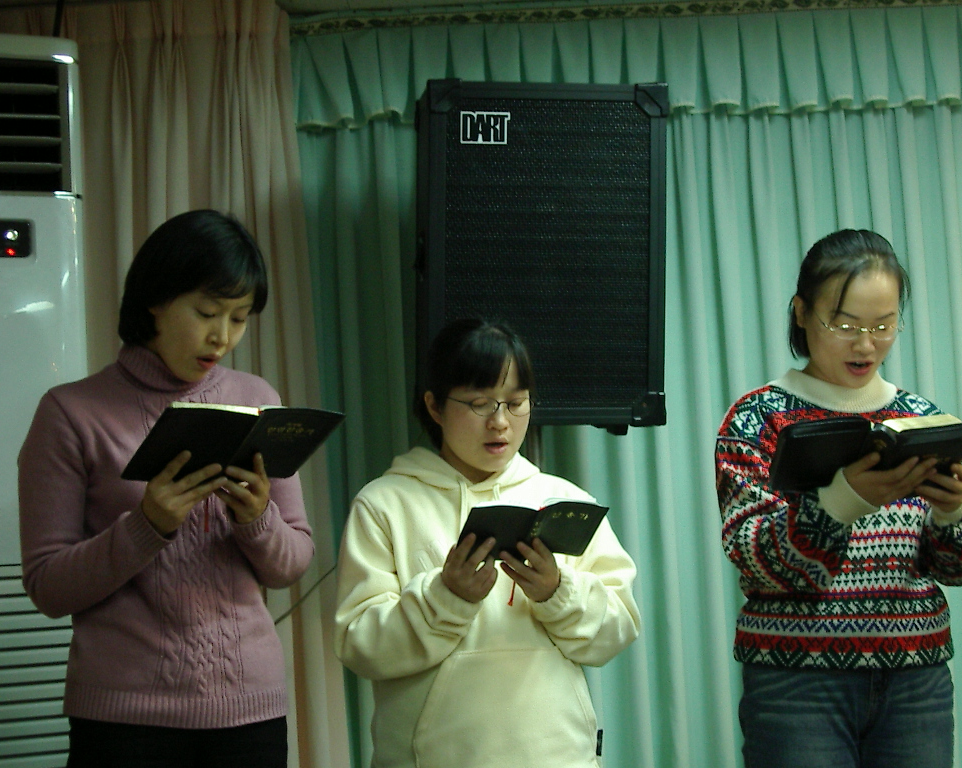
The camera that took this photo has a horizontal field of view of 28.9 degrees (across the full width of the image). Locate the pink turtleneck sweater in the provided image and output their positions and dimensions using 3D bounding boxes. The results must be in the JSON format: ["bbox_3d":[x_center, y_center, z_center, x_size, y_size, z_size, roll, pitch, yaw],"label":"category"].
[{"bbox_3d":[-0.461,0.221,2.760,0.450,0.575,0.330,0,-7,-28],"label":"pink turtleneck sweater"}]

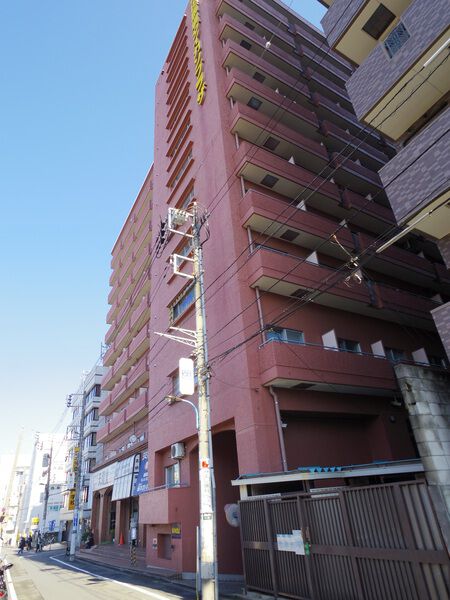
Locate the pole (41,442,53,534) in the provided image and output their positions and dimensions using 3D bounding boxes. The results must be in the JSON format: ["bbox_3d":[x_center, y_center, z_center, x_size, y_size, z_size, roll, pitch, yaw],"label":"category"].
[{"bbox_3d":[-16.292,17.660,33.495,0.320,8.770,0.320,12,-34,-27],"label":"pole"}]

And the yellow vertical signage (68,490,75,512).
[{"bbox_3d":[-9.220,12.060,21.949,0.420,1.120,0.120,12,-34,-27],"label":"yellow vertical signage"}]

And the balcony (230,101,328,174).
[{"bbox_3d":[2.789,-7.954,18.154,5.485,1.168,0.792,12,-34,-28],"label":"balcony"}]

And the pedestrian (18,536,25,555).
[{"bbox_3d":[-21.412,25.833,38.364,0.450,1.600,0.420,-23,-34,29],"label":"pedestrian"}]

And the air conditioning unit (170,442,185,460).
[{"bbox_3d":[-1.820,5.940,14.180,0.290,0.540,0.680,12,-34,-28],"label":"air conditioning unit"}]

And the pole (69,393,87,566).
[{"bbox_3d":[-10.638,12.254,26.628,0.400,11.233,0.400,11,-34,-29],"label":"pole"}]

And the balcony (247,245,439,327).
[{"bbox_3d":[5.692,-0.163,15.130,10.613,1.217,0.784,12,-34,-27],"label":"balcony"}]

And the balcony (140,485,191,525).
[{"bbox_3d":[-2.410,8.116,14.255,0.863,1.047,3.277,12,-34,-27],"label":"balcony"}]

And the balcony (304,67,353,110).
[{"bbox_3d":[7.144,-14.186,25.041,4.583,1.160,0.784,12,-34,-27],"label":"balcony"}]

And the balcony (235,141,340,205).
[{"bbox_3d":[3.034,-5.520,16.763,5.434,1.160,0.784,12,-34,-27],"label":"balcony"}]

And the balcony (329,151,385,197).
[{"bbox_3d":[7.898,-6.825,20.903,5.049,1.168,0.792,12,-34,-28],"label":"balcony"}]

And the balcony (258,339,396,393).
[{"bbox_3d":[3.606,2.402,12.158,5.396,1.218,0.792,12,-34,-28],"label":"balcony"}]

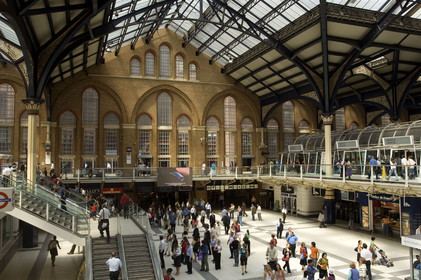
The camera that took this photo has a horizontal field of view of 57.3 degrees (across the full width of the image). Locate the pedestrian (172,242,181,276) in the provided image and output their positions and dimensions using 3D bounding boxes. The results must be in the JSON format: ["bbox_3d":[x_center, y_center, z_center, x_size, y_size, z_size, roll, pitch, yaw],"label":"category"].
[{"bbox_3d":[-1.844,6.599,21.246,0.400,1.700,0.480,1,-3,-21],"label":"pedestrian"}]

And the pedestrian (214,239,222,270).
[{"bbox_3d":[0.453,6.619,22.180,0.500,1.675,0.360,-1,-4,9],"label":"pedestrian"}]

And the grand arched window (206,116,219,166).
[{"bbox_3d":[0.274,0.225,48.007,1.589,6.383,0.350,1,-3,-19],"label":"grand arched window"}]

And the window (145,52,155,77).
[{"bbox_3d":[-7.803,-9.714,49.663,1.210,3.100,0.300,1,-3,-19],"label":"window"}]

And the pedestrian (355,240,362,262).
[{"bbox_3d":[8.956,6.878,23.343,0.450,1.569,0.500,-1,-3,12],"label":"pedestrian"}]

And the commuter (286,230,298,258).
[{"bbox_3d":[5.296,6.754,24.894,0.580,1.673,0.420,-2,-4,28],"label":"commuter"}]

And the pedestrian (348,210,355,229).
[{"bbox_3d":[13.122,7.401,35.940,0.520,1.645,0.380,0,-3,6],"label":"pedestrian"}]

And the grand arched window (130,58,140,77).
[{"bbox_3d":[-9.500,-9.223,49.050,1.190,2.260,0.300,1,-3,-19],"label":"grand arched window"}]

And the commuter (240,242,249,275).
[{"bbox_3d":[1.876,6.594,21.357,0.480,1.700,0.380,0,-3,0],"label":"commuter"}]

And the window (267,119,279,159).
[{"bbox_3d":[8.849,-0.151,54.872,1.870,5.700,0.300,1,-3,-19],"label":"window"}]

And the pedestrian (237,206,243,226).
[{"bbox_3d":[2.830,7.303,36.850,0.420,1.830,0.520,0,-3,-6],"label":"pedestrian"}]

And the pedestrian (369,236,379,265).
[{"bbox_3d":[9.827,6.694,23.261,0.550,1.690,0.500,-2,-4,28],"label":"pedestrian"}]

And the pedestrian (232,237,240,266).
[{"bbox_3d":[1.546,6.668,23.010,0.520,1.738,0.380,2,-4,-37],"label":"pedestrian"}]

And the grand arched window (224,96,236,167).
[{"bbox_3d":[2.730,-1.054,52.810,1.740,9.890,0.300,1,-3,-19],"label":"grand arched window"}]

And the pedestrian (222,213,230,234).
[{"bbox_3d":[1.406,7.202,32.967,0.580,1.780,0.380,0,-3,0],"label":"pedestrian"}]

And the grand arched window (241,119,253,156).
[{"bbox_3d":[5.049,-0.354,53.194,1.725,5.394,0.400,1,-4,-19],"label":"grand arched window"}]

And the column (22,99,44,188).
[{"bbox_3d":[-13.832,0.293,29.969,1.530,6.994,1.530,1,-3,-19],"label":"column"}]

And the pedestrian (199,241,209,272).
[{"bbox_3d":[-0.373,6.615,21.996,0.420,1.742,0.520,1,-3,-24],"label":"pedestrian"}]

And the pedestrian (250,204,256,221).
[{"bbox_3d":[4.522,7.656,40.626,0.400,1.708,0.520,2,-4,-37],"label":"pedestrian"}]

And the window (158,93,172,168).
[{"bbox_3d":[-5.827,-1.364,49.873,1.870,9.640,0.300,1,-3,-19],"label":"window"}]

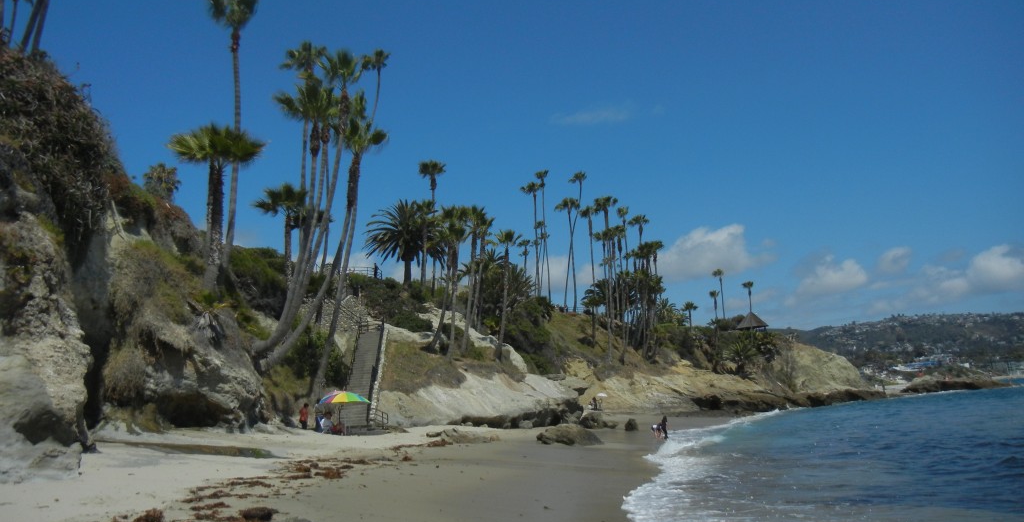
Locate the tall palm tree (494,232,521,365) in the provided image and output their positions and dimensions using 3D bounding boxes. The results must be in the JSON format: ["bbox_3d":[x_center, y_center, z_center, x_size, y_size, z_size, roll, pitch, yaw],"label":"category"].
[{"bbox_3d":[-0.180,2.890,76.440,2.630,11.390,2.350,-3,-9,0],"label":"tall palm tree"}]

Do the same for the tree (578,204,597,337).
[{"bbox_3d":[10.038,1.228,118.000,2.510,18.130,2.510,-2,-9,0],"label":"tree"}]

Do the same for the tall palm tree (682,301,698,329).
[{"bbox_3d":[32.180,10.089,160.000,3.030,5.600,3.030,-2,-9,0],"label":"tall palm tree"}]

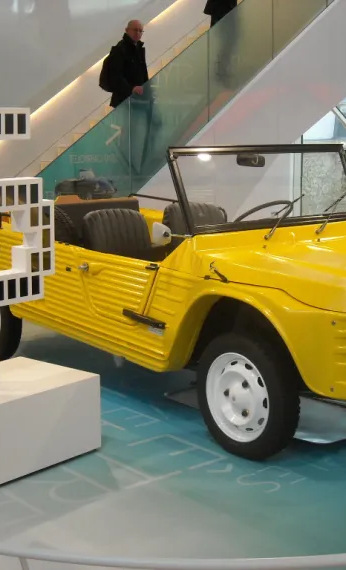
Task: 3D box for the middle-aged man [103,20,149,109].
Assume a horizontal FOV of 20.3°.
[{"bbox_3d":[-0.480,-2.046,10.751,0.460,1.740,0.520,8,13,41],"label":"middle-aged man"}]

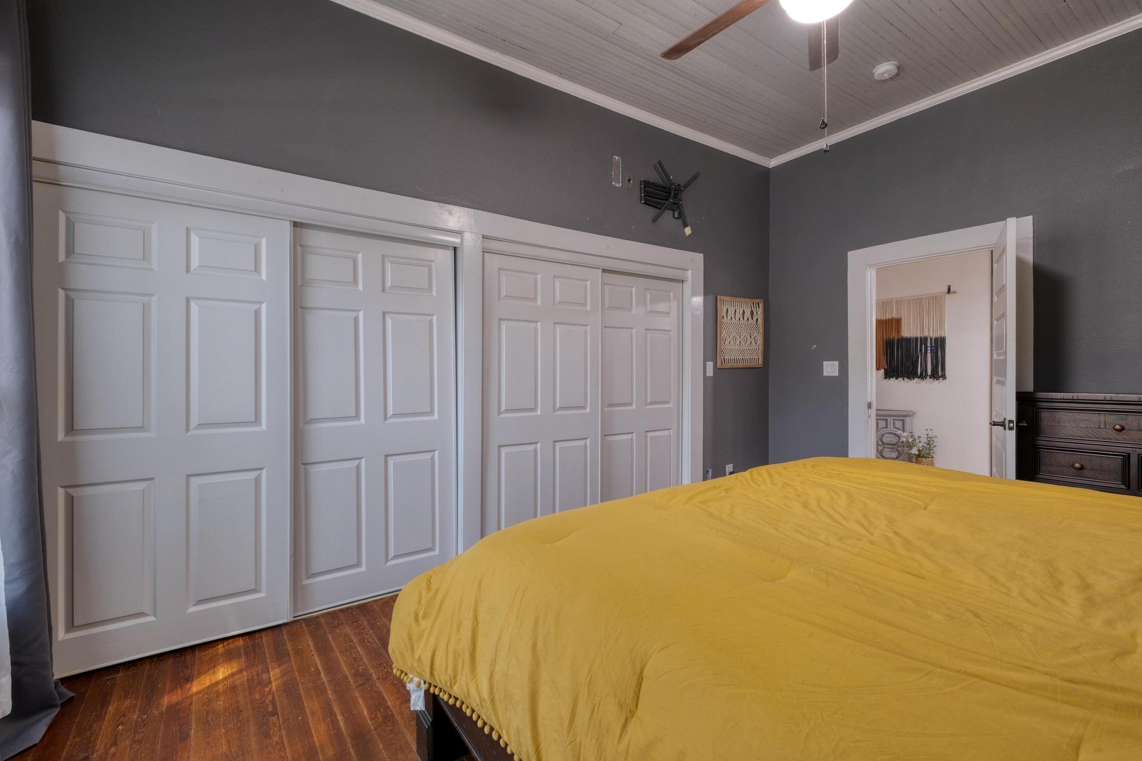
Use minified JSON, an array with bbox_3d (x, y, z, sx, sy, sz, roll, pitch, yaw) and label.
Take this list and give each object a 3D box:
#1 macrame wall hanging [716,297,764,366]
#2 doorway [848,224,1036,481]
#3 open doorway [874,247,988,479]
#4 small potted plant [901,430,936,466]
[{"bbox_3d":[1.484,-0.411,4.131,0.603,0.612,0.030,0,0,-32],"label":"macrame wall hanging"},{"bbox_3d":[2.471,0.104,3.294,0.080,2.197,1.074,0,0,-32],"label":"doorway"},{"bbox_3d":[2.487,0.176,3.307,0.120,2.052,0.740,0,0,-32],"label":"open doorway"},{"bbox_3d":[3.808,0.771,5.200,0.370,0.460,0.390,0,0,-32],"label":"small potted plant"}]

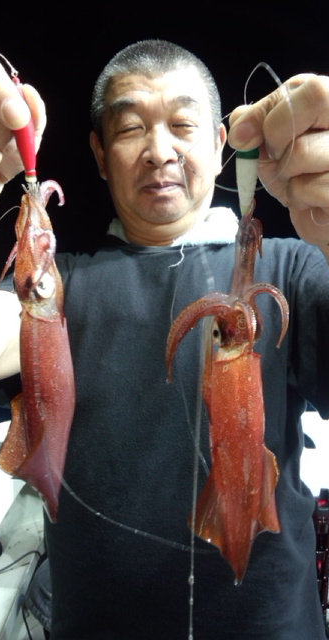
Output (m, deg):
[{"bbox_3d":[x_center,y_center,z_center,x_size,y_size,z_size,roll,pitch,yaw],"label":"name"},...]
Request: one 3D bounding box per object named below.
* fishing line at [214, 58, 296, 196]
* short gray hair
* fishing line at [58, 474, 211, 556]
[{"bbox_3d":[0.072,-0.148,0.370,0.062,0.098,0.050,0,9,0],"label":"fishing line"},{"bbox_3d":[-0.011,-0.294,0.630,0.168,0.150,0.188,-2,9,-1],"label":"short gray hair"},{"bbox_3d":[-0.022,0.158,0.385,0.125,0.060,0.040,0,9,0],"label":"fishing line"}]

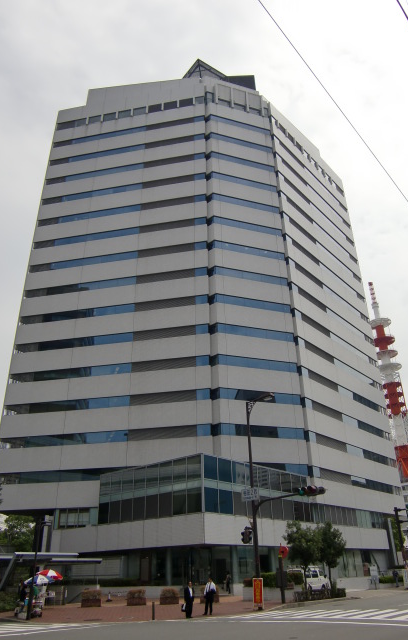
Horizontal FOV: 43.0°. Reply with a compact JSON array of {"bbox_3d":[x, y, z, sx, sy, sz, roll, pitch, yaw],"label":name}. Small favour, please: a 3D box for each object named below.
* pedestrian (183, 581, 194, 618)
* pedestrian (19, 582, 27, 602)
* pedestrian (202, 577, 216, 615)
[{"bbox_3d":[-0.811,14.637,27.088,0.620,1.703,0.420,10,-30,-19],"label":"pedestrian"},{"bbox_3d":[-10.155,15.625,29.046,0.450,1.620,0.500,11,-29,-23],"label":"pedestrian"},{"bbox_3d":[0.296,14.146,26.467,0.580,1.700,0.360,-5,-27,8],"label":"pedestrian"}]

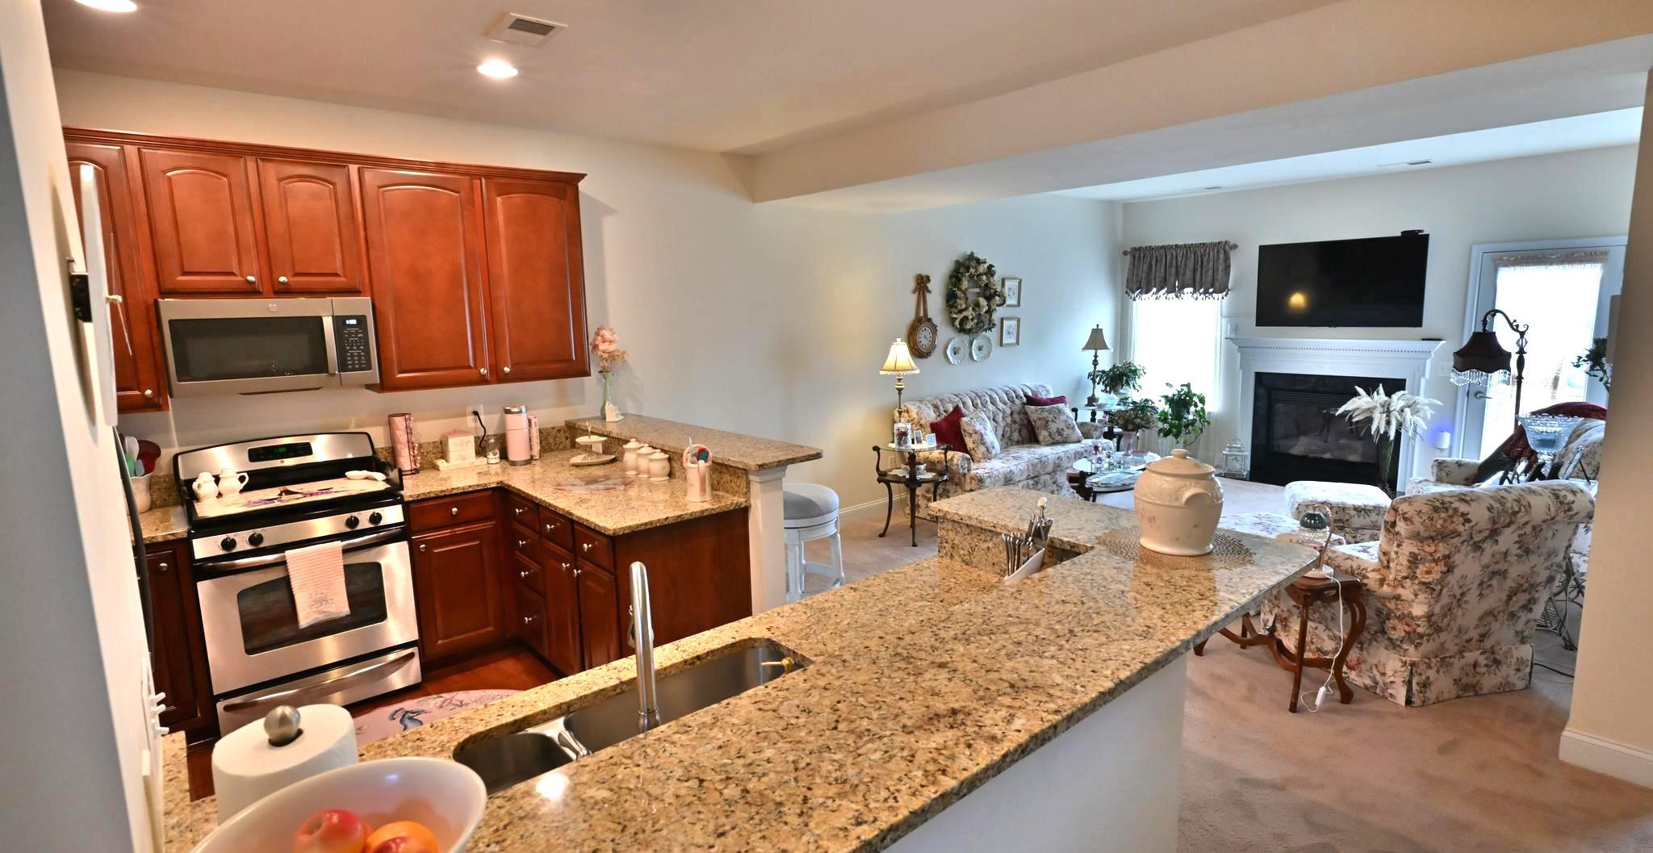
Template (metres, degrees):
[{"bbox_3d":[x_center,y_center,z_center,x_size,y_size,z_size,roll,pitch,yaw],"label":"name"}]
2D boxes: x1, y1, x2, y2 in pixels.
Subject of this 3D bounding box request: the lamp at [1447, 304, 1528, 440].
[{"bbox_3d":[4.733,-0.029,5.540,0.360,1.610,0.520,-9,12,-40],"label":"lamp"}]

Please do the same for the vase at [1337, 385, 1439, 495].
[{"bbox_3d":[4.650,0.137,6.519,0.680,0.980,0.740,-9,12,-40],"label":"vase"}]

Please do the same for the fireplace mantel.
[{"bbox_3d":[4.640,-0.152,7.260,0.230,1.320,1.710,-9,12,-41],"label":"fireplace mantel"}]

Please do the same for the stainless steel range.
[{"bbox_3d":[-2.381,0.667,3.552,0.760,1.176,0.690,-9,12,-40],"label":"stainless steel range"}]

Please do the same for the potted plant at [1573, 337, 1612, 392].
[{"bbox_3d":[5.103,-0.371,5.121,0.400,0.480,0.400,-9,12,-40],"label":"potted plant"}]

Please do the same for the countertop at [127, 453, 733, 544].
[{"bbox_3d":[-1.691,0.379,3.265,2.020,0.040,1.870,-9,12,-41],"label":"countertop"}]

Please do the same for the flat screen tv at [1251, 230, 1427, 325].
[{"bbox_3d":[4.650,-1.295,7.110,0.070,0.765,1.330,-9,12,-41],"label":"flat screen tv"}]

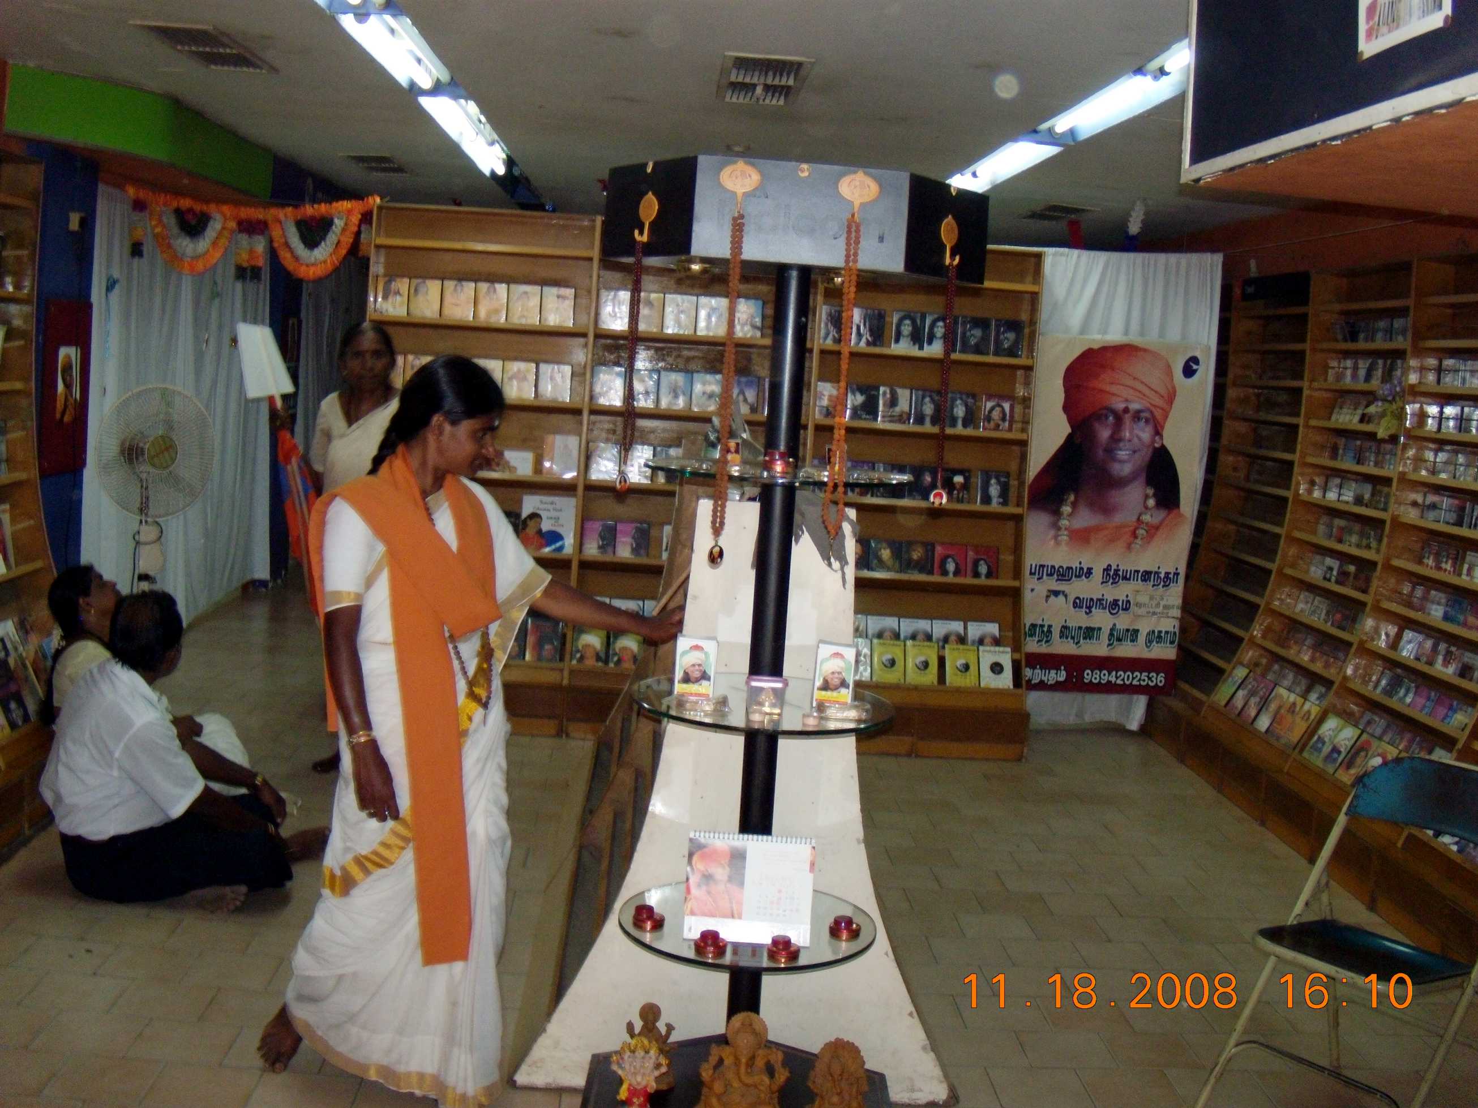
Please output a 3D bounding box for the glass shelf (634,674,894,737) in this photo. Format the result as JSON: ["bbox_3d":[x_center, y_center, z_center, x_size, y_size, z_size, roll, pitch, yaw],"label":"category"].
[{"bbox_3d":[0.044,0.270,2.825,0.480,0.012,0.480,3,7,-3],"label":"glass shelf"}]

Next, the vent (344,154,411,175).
[{"bbox_3d":[-1.793,-1.960,7.711,0.255,0.040,0.800,3,7,-3],"label":"vent"}]

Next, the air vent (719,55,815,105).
[{"bbox_3d":[0.070,-1.454,4.695,0.255,0.040,0.800,3,7,-3],"label":"air vent"}]

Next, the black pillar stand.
[{"bbox_3d":[0.044,0.264,2.731,0.060,1.518,0.060,3,7,-3],"label":"black pillar stand"}]

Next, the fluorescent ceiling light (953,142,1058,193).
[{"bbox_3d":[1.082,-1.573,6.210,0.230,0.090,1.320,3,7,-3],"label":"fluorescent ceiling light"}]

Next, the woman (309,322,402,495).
[{"bbox_3d":[-1.343,-0.042,5.489,0.450,1.571,0.290,4,7,-2],"label":"woman"}]

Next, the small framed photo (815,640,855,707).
[{"bbox_3d":[0.171,0.216,2.695,0.070,0.110,0.018,6,7,17],"label":"small framed photo"}]

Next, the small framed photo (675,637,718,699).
[{"bbox_3d":[-0.071,0.192,2.558,0.064,0.104,0.025,4,6,2],"label":"small framed photo"}]

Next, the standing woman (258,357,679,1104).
[{"bbox_3d":[-0.551,0.337,3.217,0.758,1.478,0.422,-1,8,-32],"label":"standing woman"}]

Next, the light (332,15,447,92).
[{"bbox_3d":[-1.089,-1.635,4.999,0.200,0.090,1.220,3,7,-3],"label":"light"}]

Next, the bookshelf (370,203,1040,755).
[{"bbox_3d":[-0.159,-0.297,6.295,2.735,2.060,0.550,3,7,-3],"label":"bookshelf"}]

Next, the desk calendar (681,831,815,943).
[{"bbox_3d":[0.019,0.582,2.701,0.220,0.175,0.090,4,7,0],"label":"desk calendar"}]

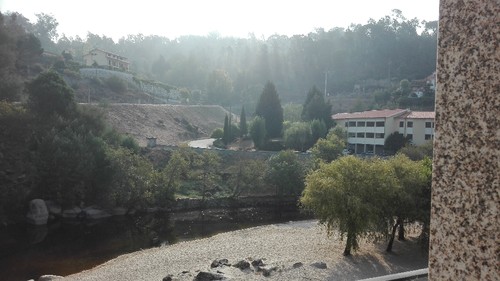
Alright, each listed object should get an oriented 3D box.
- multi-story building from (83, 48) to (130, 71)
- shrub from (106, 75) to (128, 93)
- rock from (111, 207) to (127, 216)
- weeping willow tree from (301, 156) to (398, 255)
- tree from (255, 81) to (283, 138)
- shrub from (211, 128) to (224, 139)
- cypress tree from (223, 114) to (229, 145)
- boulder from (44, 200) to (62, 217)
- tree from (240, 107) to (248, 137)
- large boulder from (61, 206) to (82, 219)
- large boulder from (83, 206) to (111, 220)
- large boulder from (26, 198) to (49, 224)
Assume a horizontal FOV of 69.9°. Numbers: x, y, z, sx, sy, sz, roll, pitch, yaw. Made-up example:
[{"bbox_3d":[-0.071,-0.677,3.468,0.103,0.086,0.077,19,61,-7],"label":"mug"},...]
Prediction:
[{"bbox_3d":[-61.100,-34.300,153.600,11.000,8.200,15.000,1,4,15],"label":"multi-story building"},{"bbox_3d":[-49.239,-21.182,133.000,7.667,6.689,6.517,-1,4,-20],"label":"shrub"},{"bbox_3d":[-14.697,7.935,40.000,1.750,1.050,1.300,1,1,0],"label":"rock"},{"bbox_3d":[9.444,6.169,33.969,8.962,9.301,8.513,1,4,16],"label":"weeping willow tree"},{"bbox_3d":[5.893,-9.874,114.000,8.907,18.474,8.907,0,4,3],"label":"tree"},{"bbox_3d":[-10.897,-2.347,120.000,4.675,3.353,4.207,0,4,-5],"label":"shrub"},{"bbox_3d":[-7.598,-3.412,111.000,1.857,9.304,1.857,0,4,-4],"label":"cypress tree"},{"bbox_3d":[-26.518,9.080,48.294,2.112,2.121,1.795,-2,5,-29],"label":"boulder"},{"bbox_3d":[-1.783,-6.158,116.000,2.593,9.723,2.593,0,4,-1],"label":"tree"},{"bbox_3d":[-23.669,9.444,47.452,2.586,1.538,1.940,-2,5,-27],"label":"large boulder"},{"bbox_3d":[-20.022,9.402,46.675,3.320,1.762,2.158,-2,5,-23],"label":"large boulder"},{"bbox_3d":[-26.627,8.783,44.839,2.347,3.209,1.995,-2,5,-31],"label":"large boulder"}]

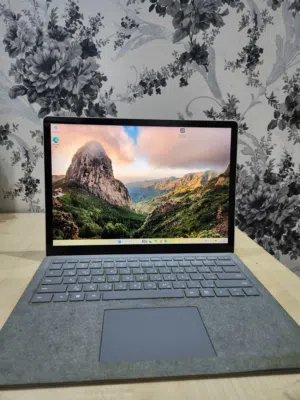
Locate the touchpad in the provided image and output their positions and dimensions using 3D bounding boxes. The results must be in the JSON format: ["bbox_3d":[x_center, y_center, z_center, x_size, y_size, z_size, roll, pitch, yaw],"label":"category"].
[{"bbox_3d":[0.005,0.134,0.269,0.106,0.005,0.070,0,15,-5],"label":"touchpad"}]

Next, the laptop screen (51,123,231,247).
[{"bbox_3d":[-0.010,-0.022,0.429,0.287,0.192,0.006,0,4,-5],"label":"laptop screen"}]

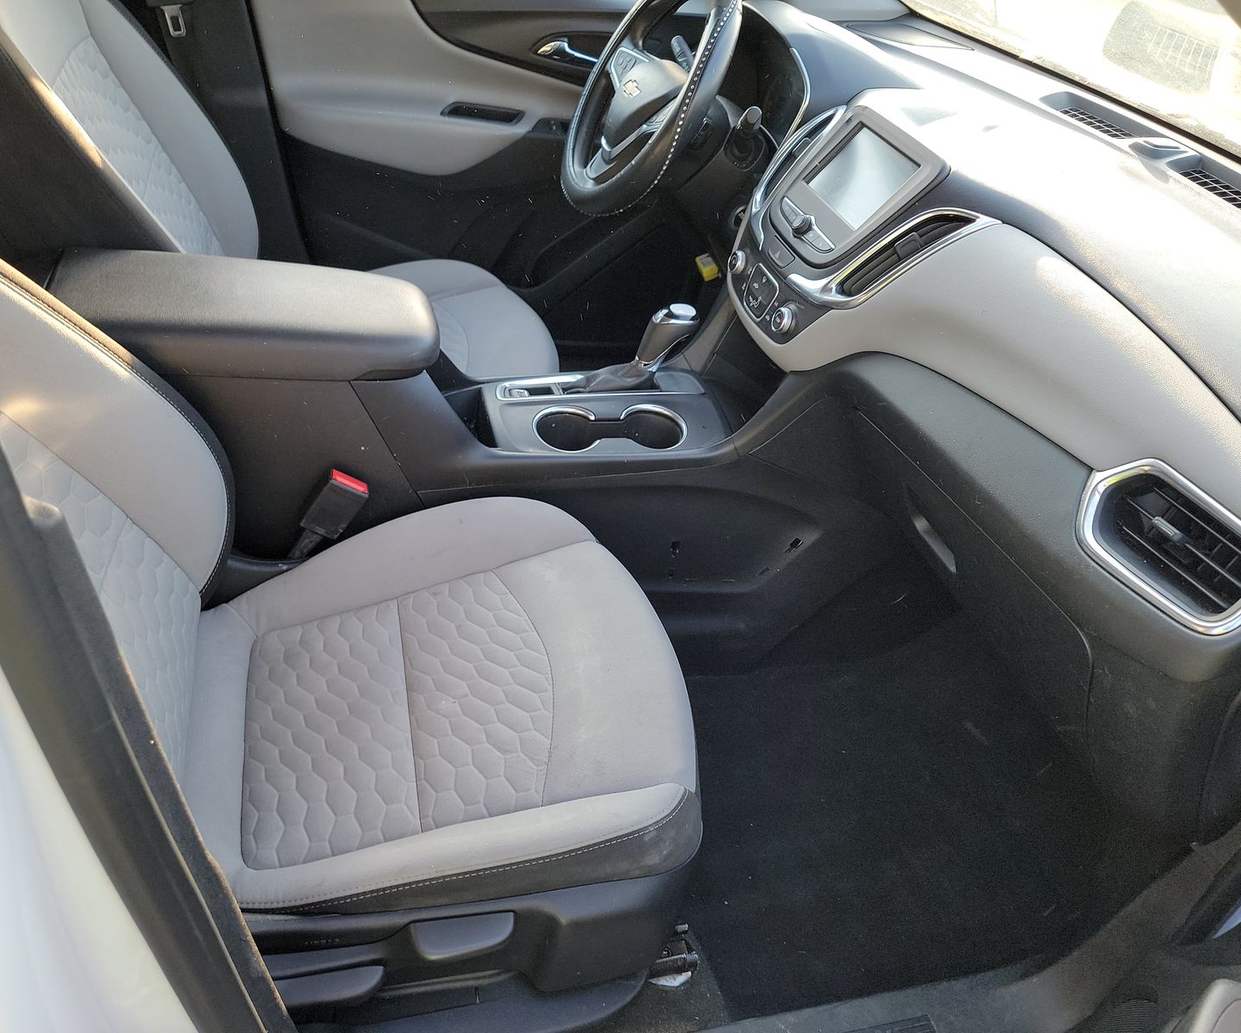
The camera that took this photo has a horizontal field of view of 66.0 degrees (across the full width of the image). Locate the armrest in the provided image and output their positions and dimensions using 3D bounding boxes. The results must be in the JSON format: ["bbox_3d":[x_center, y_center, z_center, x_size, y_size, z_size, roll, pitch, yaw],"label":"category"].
[{"bbox_3d":[-0.402,-0.220,1.041,0.395,0.058,0.197,-2,39,-16],"label":"armrest"}]

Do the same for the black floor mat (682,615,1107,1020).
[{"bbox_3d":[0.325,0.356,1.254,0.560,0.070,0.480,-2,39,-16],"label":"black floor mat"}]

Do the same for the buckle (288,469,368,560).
[{"bbox_3d":[-0.327,-0.001,1.054,0.044,0.125,0.026,25,28,-32],"label":"buckle"}]

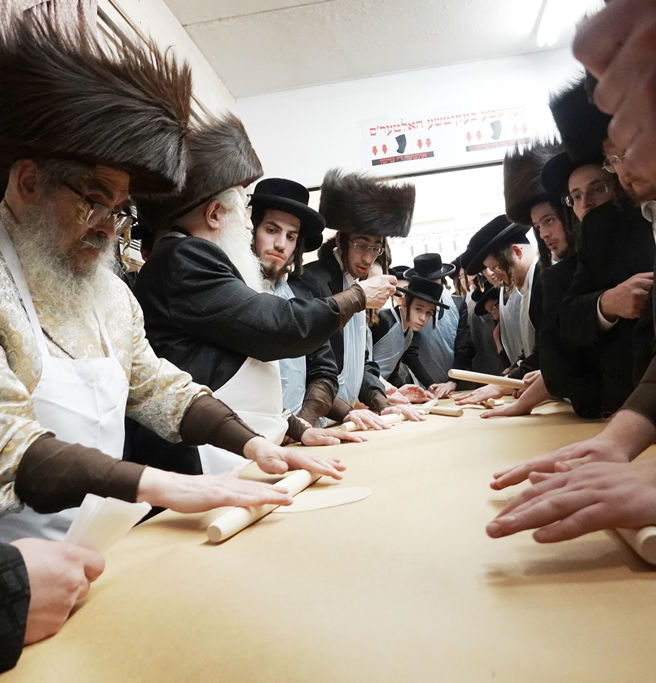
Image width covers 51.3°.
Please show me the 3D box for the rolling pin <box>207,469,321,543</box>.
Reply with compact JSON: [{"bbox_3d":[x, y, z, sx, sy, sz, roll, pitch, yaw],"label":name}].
[{"bbox_3d":[-0.073,0.233,1.052,0.026,0.026,0.430,-6,-1,18],"label":"rolling pin"}]

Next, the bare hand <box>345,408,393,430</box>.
[{"bbox_3d":[0.111,0.215,1.865,0.090,0.055,0.170,-5,8,-39],"label":"bare hand"}]

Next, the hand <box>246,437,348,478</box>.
[{"bbox_3d":[-0.054,0.207,1.225,0.190,0.060,0.100,9,5,22],"label":"hand"}]

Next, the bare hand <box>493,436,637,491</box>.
[{"bbox_3d":[0.308,0.155,0.882,0.200,0.060,0.100,-9,0,-15],"label":"bare hand"}]

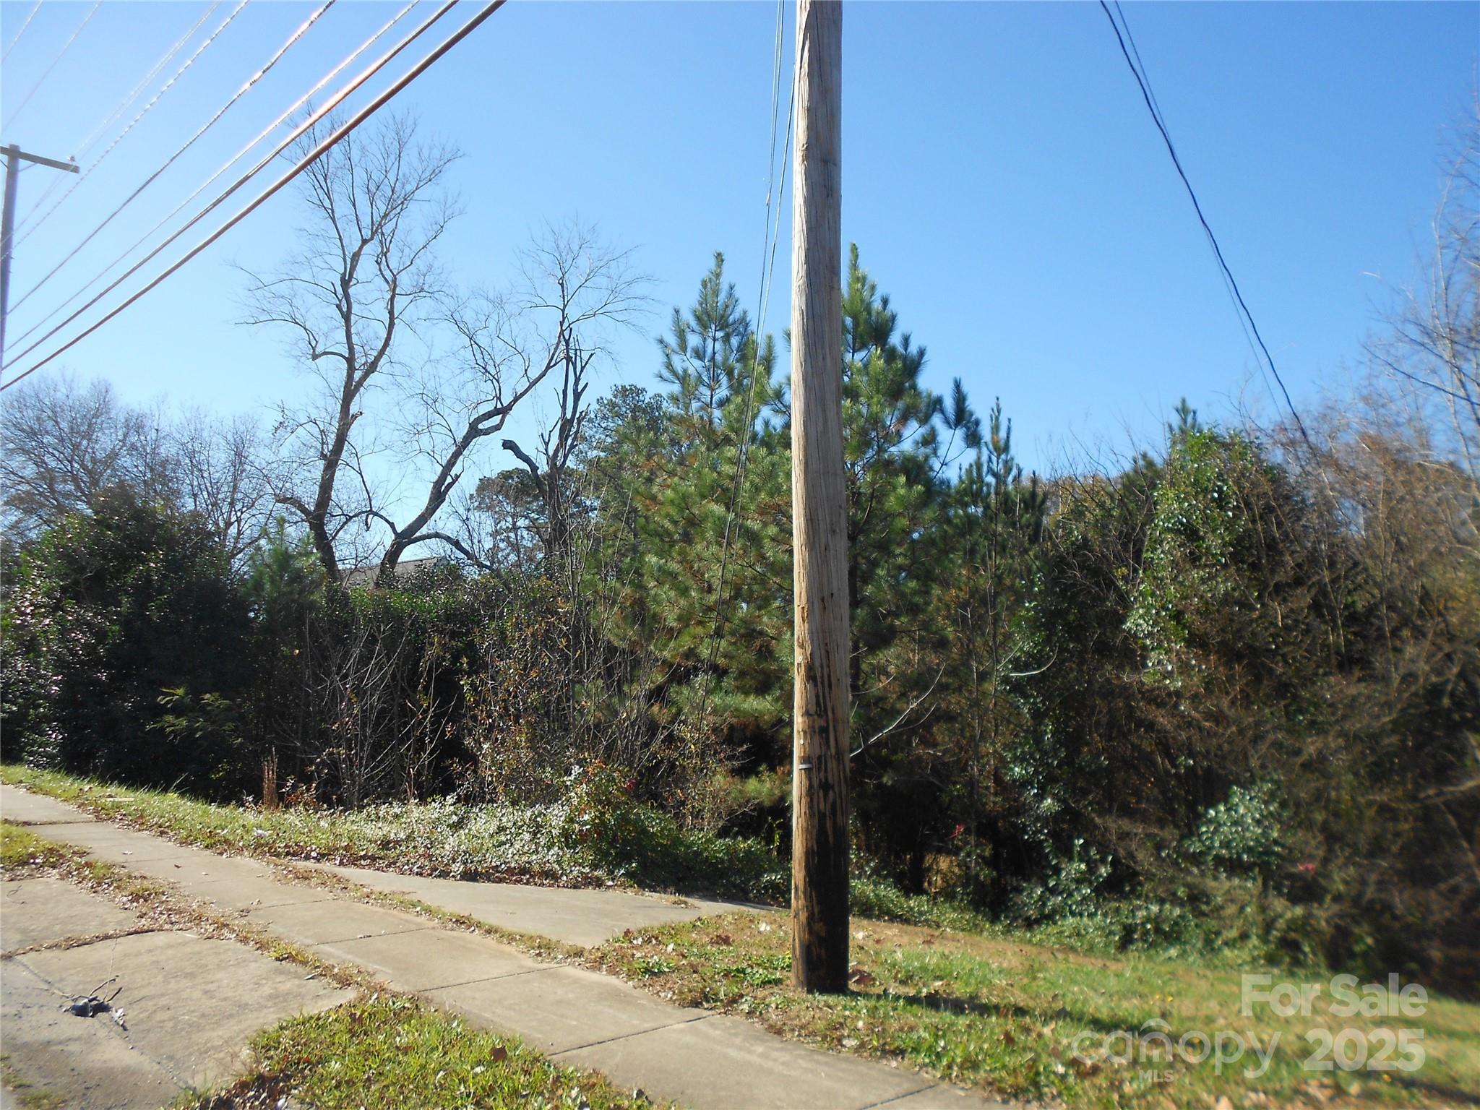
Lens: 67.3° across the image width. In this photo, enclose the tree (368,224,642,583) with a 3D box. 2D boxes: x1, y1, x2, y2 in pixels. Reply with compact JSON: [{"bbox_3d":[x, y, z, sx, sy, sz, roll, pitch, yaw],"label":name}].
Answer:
[{"bbox_3d":[-5.000,-1.950,24.000,6.000,10.400,5.200,0,-5,0],"label":"tree"}]

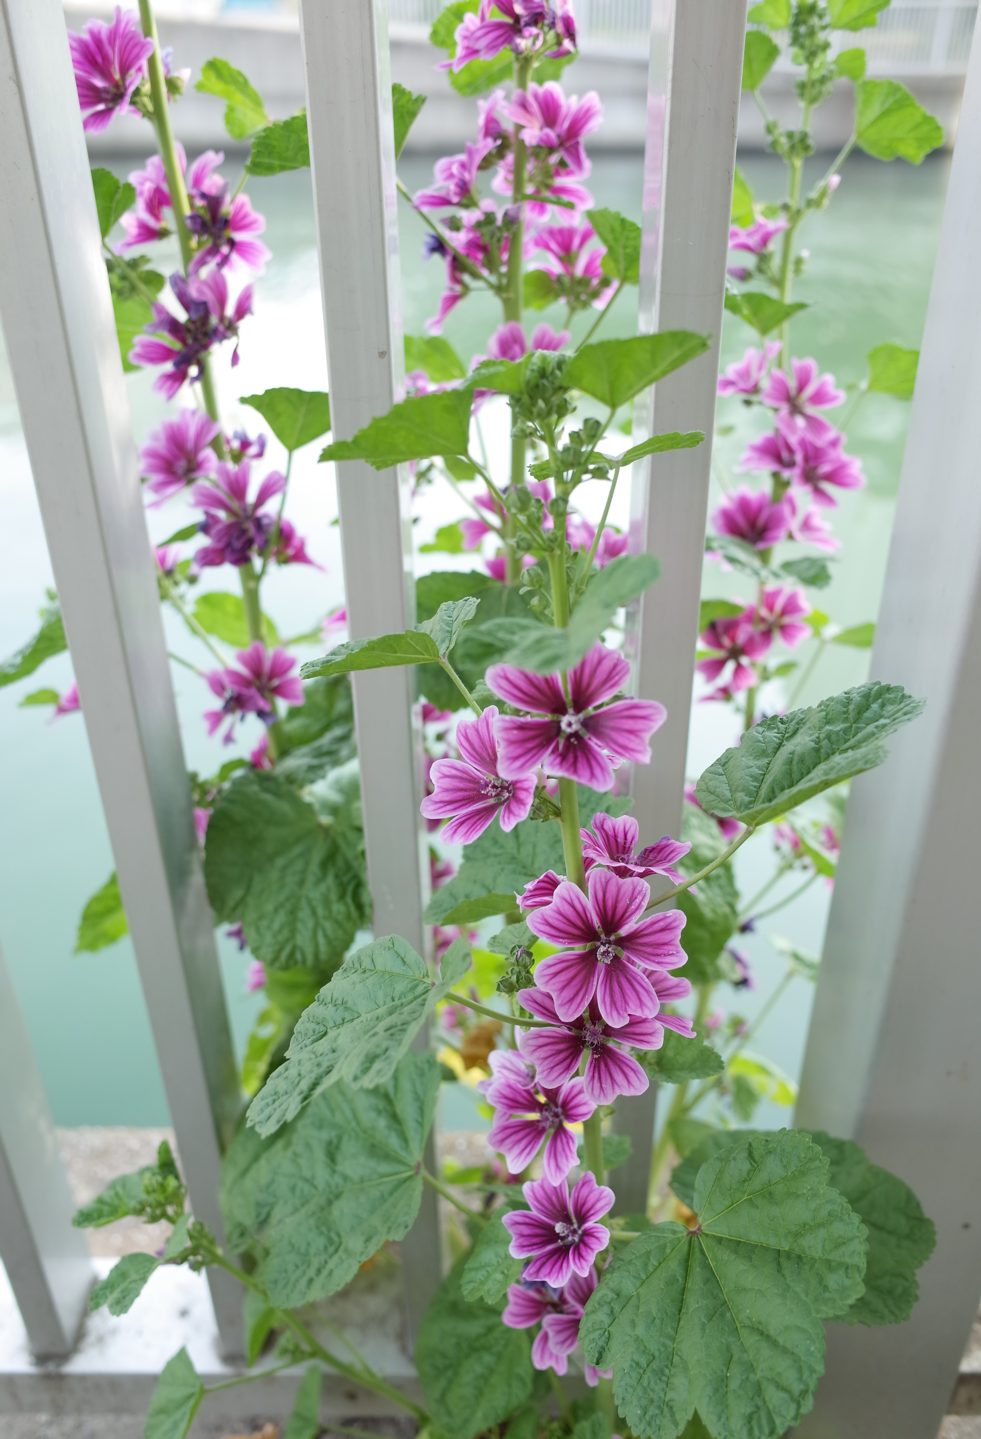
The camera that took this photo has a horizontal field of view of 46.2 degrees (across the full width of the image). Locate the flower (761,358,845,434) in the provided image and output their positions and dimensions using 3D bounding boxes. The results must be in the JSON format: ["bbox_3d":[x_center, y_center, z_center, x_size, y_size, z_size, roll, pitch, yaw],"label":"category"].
[{"bbox_3d":[0.190,-0.197,0.700,0.050,0.049,0.022,6,11,11],"label":"flower"}]

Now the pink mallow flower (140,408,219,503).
[{"bbox_3d":[-0.169,-0.143,0.620,0.044,0.047,0.031,10,-11,19],"label":"pink mallow flower"}]

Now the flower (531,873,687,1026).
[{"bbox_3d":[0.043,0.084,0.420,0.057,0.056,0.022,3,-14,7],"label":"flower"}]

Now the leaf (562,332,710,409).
[{"bbox_3d":[0.042,-0.100,0.328,0.042,0.024,0.022,-1,29,0],"label":"leaf"}]

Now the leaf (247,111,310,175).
[{"bbox_3d":[-0.086,-0.243,0.485,0.036,0.028,0.014,-5,27,-7],"label":"leaf"}]

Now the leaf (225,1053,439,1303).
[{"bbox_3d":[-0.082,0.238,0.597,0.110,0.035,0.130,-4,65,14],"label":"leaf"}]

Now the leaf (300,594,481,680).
[{"bbox_3d":[-0.036,-0.029,0.410,0.064,0.026,0.045,-13,9,0],"label":"leaf"}]

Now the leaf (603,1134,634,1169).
[{"bbox_3d":[0.059,0.209,0.555,0.024,0.022,0.012,0,29,0],"label":"leaf"}]

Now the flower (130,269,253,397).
[{"bbox_3d":[-0.152,-0.197,0.585,0.060,0.062,0.042,4,29,8],"label":"flower"}]

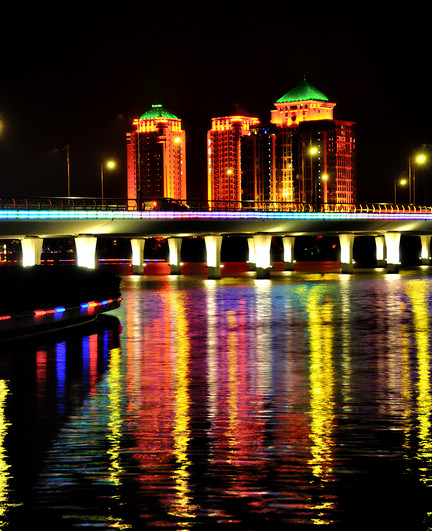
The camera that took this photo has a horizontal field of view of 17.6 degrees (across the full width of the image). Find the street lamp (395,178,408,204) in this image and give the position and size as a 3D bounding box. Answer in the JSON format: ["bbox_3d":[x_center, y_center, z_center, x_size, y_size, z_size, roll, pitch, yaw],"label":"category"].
[{"bbox_3d":[38.700,-13.480,293.780,2.500,9.600,0.400,0,2,37],"label":"street lamp"}]

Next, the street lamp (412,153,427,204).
[{"bbox_3d":[31.720,-12.380,221.080,2.500,9.600,0.400,0,2,36],"label":"street lamp"}]

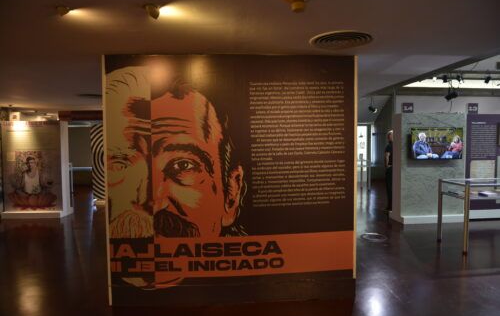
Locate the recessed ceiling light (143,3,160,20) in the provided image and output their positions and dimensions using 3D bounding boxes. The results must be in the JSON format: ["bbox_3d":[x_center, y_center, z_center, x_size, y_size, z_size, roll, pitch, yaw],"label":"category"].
[{"bbox_3d":[-0.595,-0.875,2.018,0.100,0.075,0.100,-2,3,-32],"label":"recessed ceiling light"}]

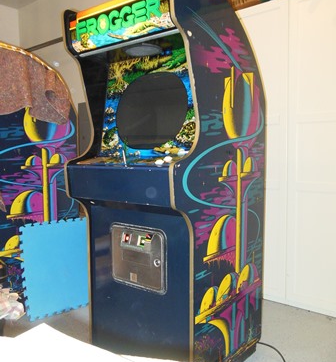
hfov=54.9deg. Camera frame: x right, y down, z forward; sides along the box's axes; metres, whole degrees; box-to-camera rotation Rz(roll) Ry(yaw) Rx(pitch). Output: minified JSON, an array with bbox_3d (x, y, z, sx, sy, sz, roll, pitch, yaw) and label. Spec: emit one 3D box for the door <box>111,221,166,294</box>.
[{"bbox_3d":[-0.151,0.367,1.555,0.338,0.308,0.040,3,6,33],"label":"door"}]

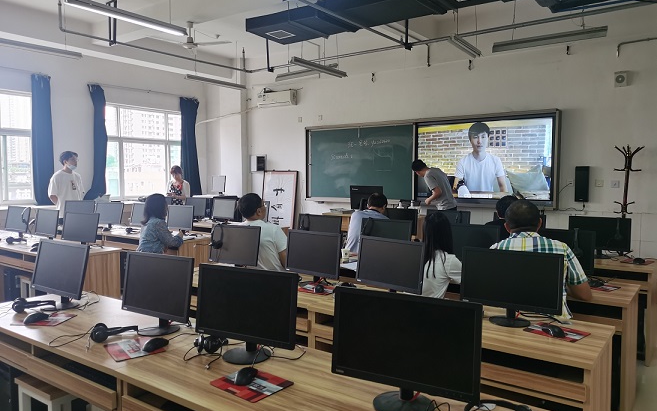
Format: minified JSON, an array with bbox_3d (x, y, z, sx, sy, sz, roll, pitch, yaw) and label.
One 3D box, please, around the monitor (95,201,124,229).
[{"bbox_3d":[-3.138,0.154,7.356,0.500,0.365,0.200,2,4,29],"label":"monitor"}]

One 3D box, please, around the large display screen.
[{"bbox_3d":[2.105,-0.587,7.122,2.020,1.230,0.100,2,4,36],"label":"large display screen"}]

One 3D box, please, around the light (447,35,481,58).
[{"bbox_3d":[1.673,-1.905,6.176,0.170,0.085,1.200,2,4,32],"label":"light"}]

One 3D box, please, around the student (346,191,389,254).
[{"bbox_3d":[0.407,0.507,5.038,0.500,1.280,0.650,3,5,40],"label":"student"}]

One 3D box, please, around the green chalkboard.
[{"bbox_3d":[0.454,-0.672,8.247,2.060,1.190,0.080,2,4,36],"label":"green chalkboard"}]

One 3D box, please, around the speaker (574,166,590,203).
[{"bbox_3d":[3.152,-0.264,6.331,0.155,0.435,0.160,2,4,37],"label":"speaker"}]

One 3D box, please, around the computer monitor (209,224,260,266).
[{"bbox_3d":[-0.732,0.339,3.985,0.500,0.365,0.200,2,4,34],"label":"computer monitor"}]

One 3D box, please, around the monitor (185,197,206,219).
[{"bbox_3d":[-2.166,0.087,8.402,0.500,0.365,0.200,2,4,35],"label":"monitor"}]

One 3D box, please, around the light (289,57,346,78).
[{"bbox_3d":[-0.096,-1.845,6.886,0.125,0.075,1.220,2,4,36],"label":"light"}]

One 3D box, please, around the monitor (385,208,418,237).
[{"bbox_3d":[0.797,0.221,5.886,0.500,0.365,0.200,2,4,35],"label":"monitor"}]

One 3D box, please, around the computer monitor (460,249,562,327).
[{"bbox_3d":[0.902,0.400,2.540,0.483,0.360,0.190,2,4,34],"label":"computer monitor"}]

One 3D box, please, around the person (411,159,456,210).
[{"bbox_3d":[1.391,0.233,6.829,0.700,1.680,0.500,1,4,24],"label":"person"}]

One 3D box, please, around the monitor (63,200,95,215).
[{"bbox_3d":[-3.562,0.116,7.417,0.475,0.345,0.195,1,3,16],"label":"monitor"}]

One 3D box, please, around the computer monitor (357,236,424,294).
[{"bbox_3d":[0.359,0.367,2.970,0.195,0.345,0.475,-3,4,-44],"label":"computer monitor"}]

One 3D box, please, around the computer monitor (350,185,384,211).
[{"bbox_3d":[0.492,-0.067,6.537,0.485,0.365,0.190,2,4,36],"label":"computer monitor"}]

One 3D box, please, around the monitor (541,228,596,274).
[{"bbox_3d":[1.544,0.339,3.470,0.475,0.345,0.195,2,4,32],"label":"monitor"}]

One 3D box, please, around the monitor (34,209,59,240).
[{"bbox_3d":[-3.118,0.228,5.730,0.477,0.352,0.190,2,4,36],"label":"monitor"}]

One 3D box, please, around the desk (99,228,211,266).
[{"bbox_3d":[-2.171,0.746,6.691,1.540,0.750,0.620,2,4,36],"label":"desk"}]

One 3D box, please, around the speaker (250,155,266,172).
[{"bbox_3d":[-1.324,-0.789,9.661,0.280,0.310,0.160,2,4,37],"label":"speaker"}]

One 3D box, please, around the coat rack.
[{"bbox_3d":[3.292,0.231,5.732,0.420,1.794,0.420,2,4,36],"label":"coat rack"}]

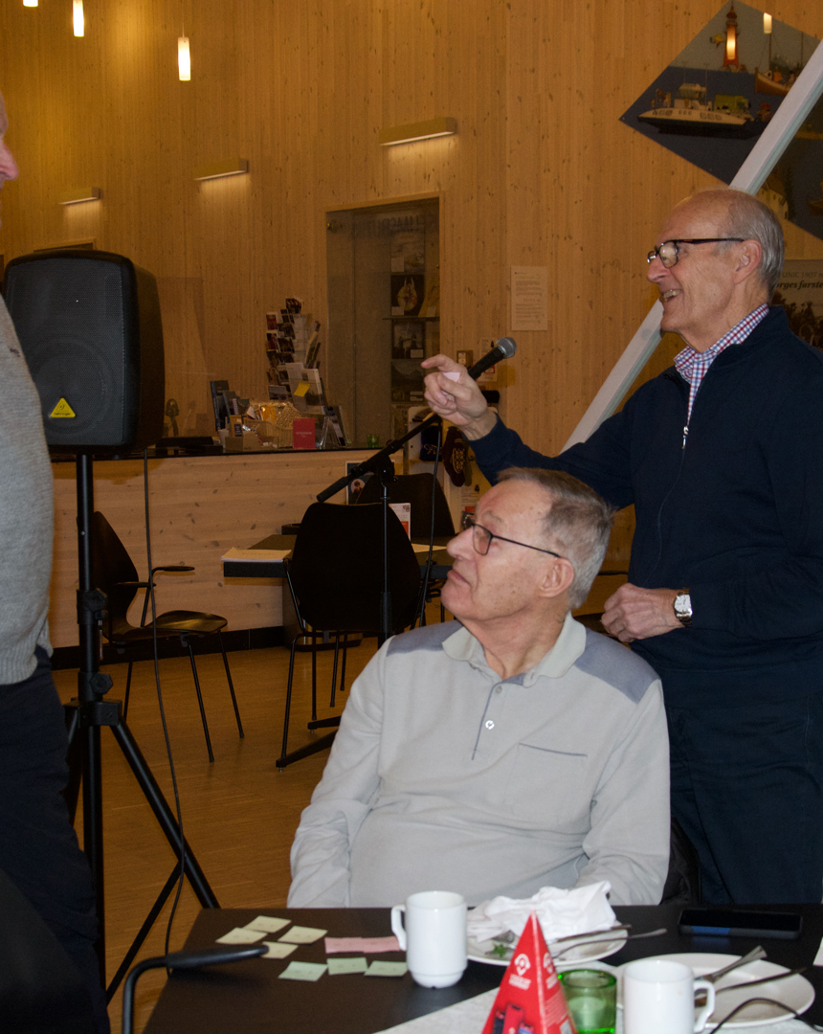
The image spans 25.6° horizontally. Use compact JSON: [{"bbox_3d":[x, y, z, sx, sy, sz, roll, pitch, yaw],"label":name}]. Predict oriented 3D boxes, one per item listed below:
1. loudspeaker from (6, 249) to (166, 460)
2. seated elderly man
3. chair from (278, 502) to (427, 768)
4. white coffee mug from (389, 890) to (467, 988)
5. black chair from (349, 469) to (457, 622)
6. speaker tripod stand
[{"bbox_3d":[-0.660,-0.332,3.645,0.260,0.412,0.230,1,5,9],"label":"loudspeaker"},{"bbox_3d":[0.100,0.573,2.470,0.560,1.260,0.750,1,5,14],"label":"seated elderly man"},{"bbox_3d":[-0.201,0.399,6.591,0.560,0.880,0.550,0,5,0],"label":"chair"},{"bbox_3d":[0.018,0.468,1.999,0.083,0.094,0.067,0,5,0],"label":"white coffee mug"},{"bbox_3d":[-0.049,0.303,7.218,0.560,0.860,0.560,0,6,4],"label":"black chair"},{"bbox_3d":[-0.568,0.473,3.736,0.660,1.240,0.720,-2,5,-15],"label":"speaker tripod stand"}]

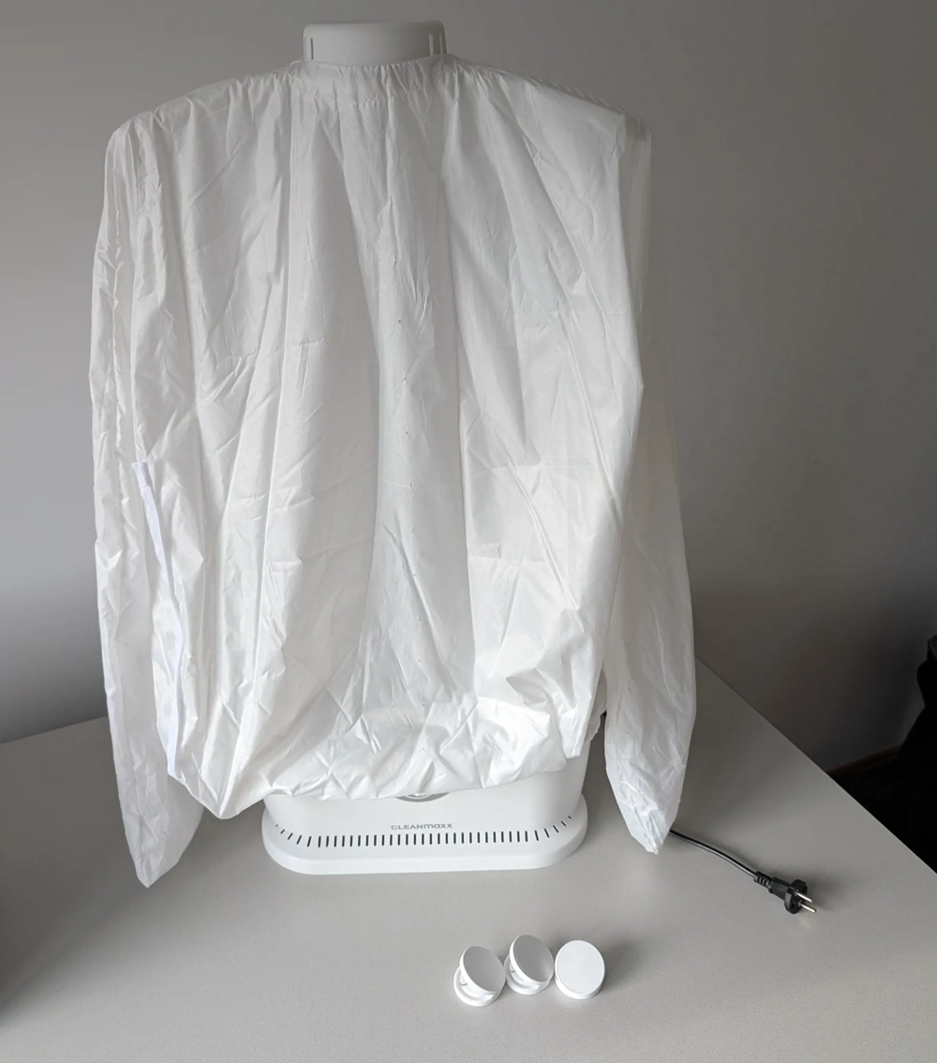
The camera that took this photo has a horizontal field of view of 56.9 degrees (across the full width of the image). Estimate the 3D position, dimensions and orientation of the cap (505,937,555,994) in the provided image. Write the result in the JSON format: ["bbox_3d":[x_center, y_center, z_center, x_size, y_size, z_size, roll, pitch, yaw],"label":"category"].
[{"bbox_3d":[0.063,0.446,0.897,0.051,0.038,0.050,1,28,5],"label":"cap"}]

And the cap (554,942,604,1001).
[{"bbox_3d":[0.115,0.449,0.891,0.050,0.035,0.051,5,29,12],"label":"cap"}]

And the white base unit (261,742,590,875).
[{"bbox_3d":[-0.056,0.293,1.054,0.410,0.165,0.158,-2,28,0],"label":"white base unit"}]

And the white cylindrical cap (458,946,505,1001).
[{"bbox_3d":[0.012,0.452,0.888,0.051,0.038,0.050,0,28,4],"label":"white cylindrical cap"}]

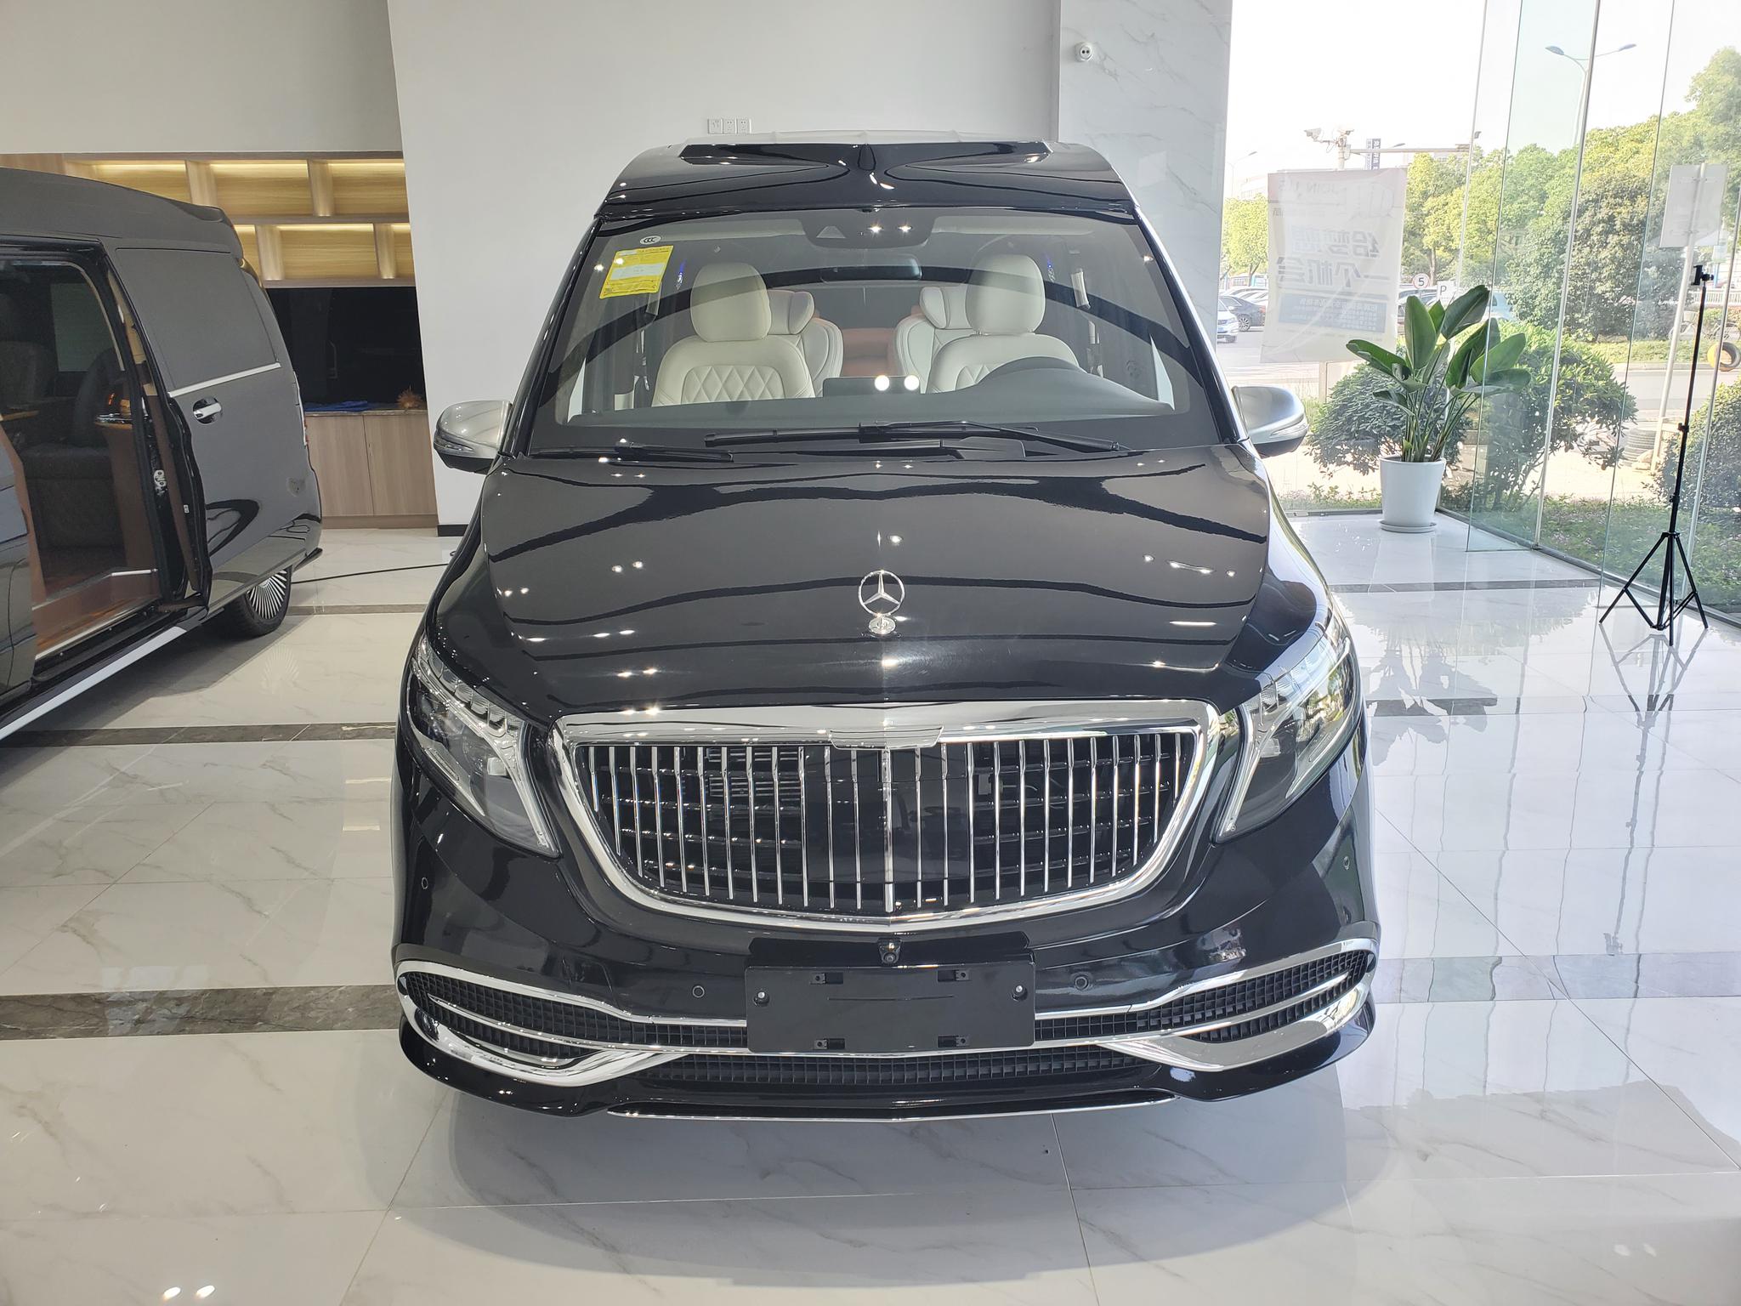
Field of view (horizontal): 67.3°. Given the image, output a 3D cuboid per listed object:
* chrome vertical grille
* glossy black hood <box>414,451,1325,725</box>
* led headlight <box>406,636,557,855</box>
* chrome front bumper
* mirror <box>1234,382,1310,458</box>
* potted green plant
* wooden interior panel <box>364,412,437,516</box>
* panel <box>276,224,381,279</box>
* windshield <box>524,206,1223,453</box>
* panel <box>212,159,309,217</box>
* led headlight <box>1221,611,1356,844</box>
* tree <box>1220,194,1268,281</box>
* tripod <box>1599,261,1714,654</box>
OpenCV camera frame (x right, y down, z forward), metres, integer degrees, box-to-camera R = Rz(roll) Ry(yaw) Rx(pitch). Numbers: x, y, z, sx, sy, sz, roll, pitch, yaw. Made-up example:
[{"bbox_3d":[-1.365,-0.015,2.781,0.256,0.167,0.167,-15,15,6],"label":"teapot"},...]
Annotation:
[{"bbox_3d":[0.028,0.262,2.153,1.070,0.335,0.180,-1,15,0],"label":"chrome vertical grille"},{"bbox_3d":[0.022,-0.156,2.519,1.700,0.380,0.920,-1,15,0],"label":"glossy black hood"},{"bbox_3d":[-0.732,0.162,2.425,0.360,0.310,0.420,-1,15,2],"label":"led headlight"},{"bbox_3d":[0.042,0.649,2.324,1.840,0.200,0.370,-1,15,0],"label":"chrome front bumper"},{"bbox_3d":[1.022,-0.598,3.367,0.210,0.190,0.150,-1,15,0],"label":"mirror"},{"bbox_3d":[3.618,-1.571,8.410,1.200,1.530,1.000,-1,15,-1],"label":"potted green plant"},{"bbox_3d":[-3.297,-1.330,9.252,0.490,0.700,0.040,-1,15,0],"label":"wooden interior panel"},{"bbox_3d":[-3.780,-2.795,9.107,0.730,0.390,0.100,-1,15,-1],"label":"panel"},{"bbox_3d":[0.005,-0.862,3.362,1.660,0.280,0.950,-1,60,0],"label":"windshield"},{"bbox_3d":[-4.148,-3.191,9.000,0.780,0.360,0.050,-1,15,0],"label":"panel"},{"bbox_3d":[0.750,0.105,2.362,0.340,0.330,0.420,-1,15,0],"label":"led headlight"},{"bbox_3d":[16.976,-17.939,59.666,3.600,5.500,3.400,-1,15,-1],"label":"tree"},{"bbox_3d":[3.555,-0.860,5.653,0.420,1.600,0.420,-1,15,0],"label":"tripod"}]

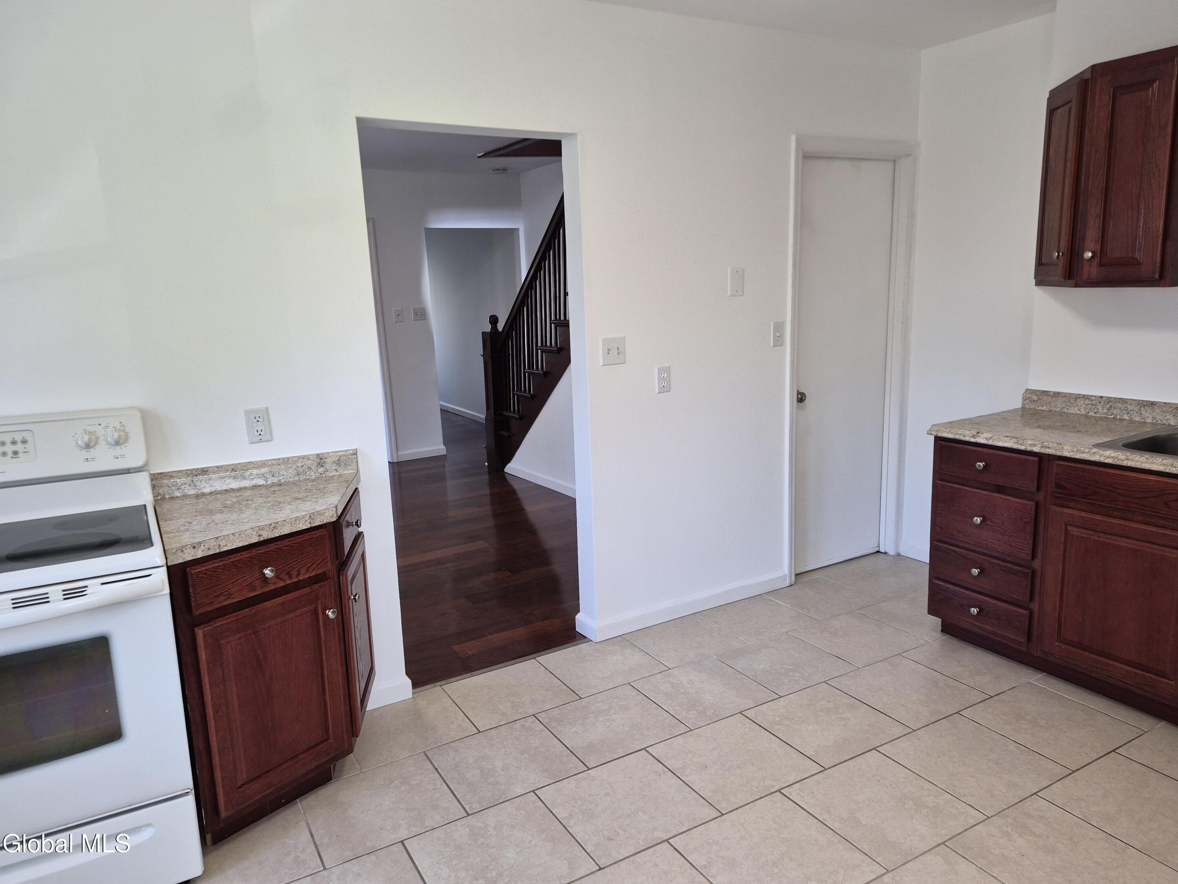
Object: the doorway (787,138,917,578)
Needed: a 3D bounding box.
[{"bbox_3d":[1.292,-0.399,3.978,0.833,2.153,0.151,-8,12,-29],"label":"doorway"}]

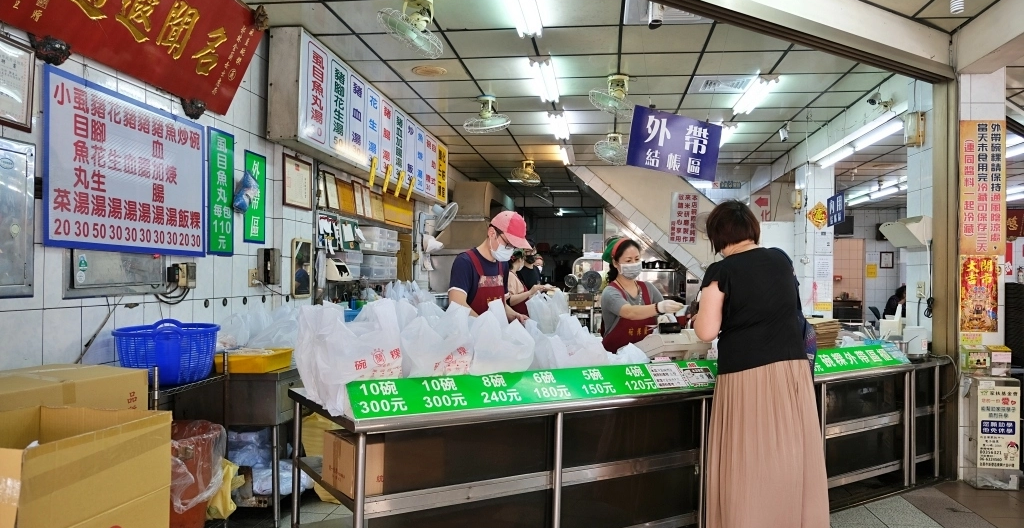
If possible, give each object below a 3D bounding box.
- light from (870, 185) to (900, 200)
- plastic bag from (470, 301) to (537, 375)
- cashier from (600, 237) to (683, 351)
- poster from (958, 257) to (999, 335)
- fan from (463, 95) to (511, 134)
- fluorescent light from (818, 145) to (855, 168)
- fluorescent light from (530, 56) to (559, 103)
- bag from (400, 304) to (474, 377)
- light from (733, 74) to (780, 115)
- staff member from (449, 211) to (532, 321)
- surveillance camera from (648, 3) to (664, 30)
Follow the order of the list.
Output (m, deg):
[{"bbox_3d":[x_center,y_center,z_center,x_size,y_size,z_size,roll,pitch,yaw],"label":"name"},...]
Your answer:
[{"bbox_3d":[6.369,-1.200,11.614,0.150,0.085,1.200,1,-1,8],"label":"light"},{"bbox_3d":[-0.043,0.369,3.026,0.230,0.420,0.190,2,-1,-32],"label":"plastic bag"},{"bbox_3d":[0.806,0.612,4.287,0.470,1.560,0.420,2,-1,-20],"label":"cashier"},{"bbox_3d":[3.178,0.204,4.640,0.241,0.510,0.010,1,-1,8],"label":"poster"},{"bbox_3d":[-0.220,-1.368,6.326,0.440,0.340,0.430,1,-1,21],"label":"fan"},{"bbox_3d":[3.595,-1.165,7.573,0.070,0.070,1.140,1,-1,8],"label":"fluorescent light"},{"bbox_3d":[0.295,-1.581,5.938,0.178,0.075,1.200,1,-1,8],"label":"fluorescent light"},{"bbox_3d":[-0.314,0.370,2.866,0.260,0.400,0.200,2,-1,-32],"label":"bag"},{"bbox_3d":[2.244,-1.539,6.273,0.178,0.075,1.200,1,-1,8],"label":"light"},{"bbox_3d":[-0.140,0.551,3.900,0.520,1.680,0.450,2,-1,-37],"label":"staff member"},{"bbox_3d":[0.849,-1.474,4.024,0.085,0.220,0.085,1,-23,7],"label":"surveillance camera"}]

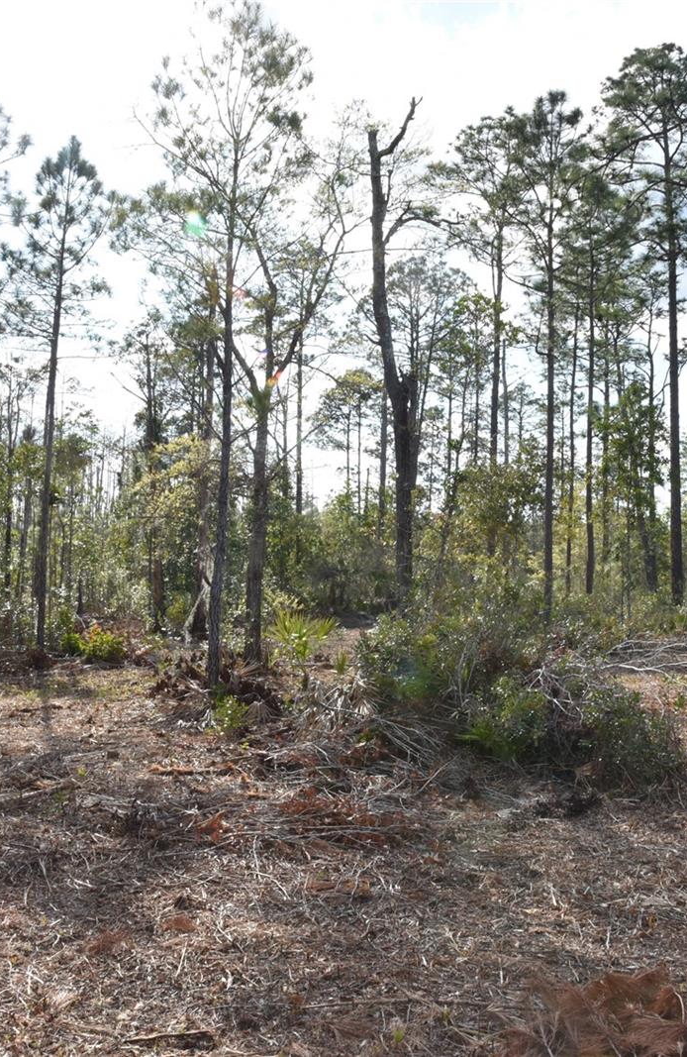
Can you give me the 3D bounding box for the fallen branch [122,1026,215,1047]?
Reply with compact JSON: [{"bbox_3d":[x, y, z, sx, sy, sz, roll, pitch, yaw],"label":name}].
[{"bbox_3d":[-0.589,1.709,3.554,0.320,0.050,0.080,1,-2,0],"label":"fallen branch"}]

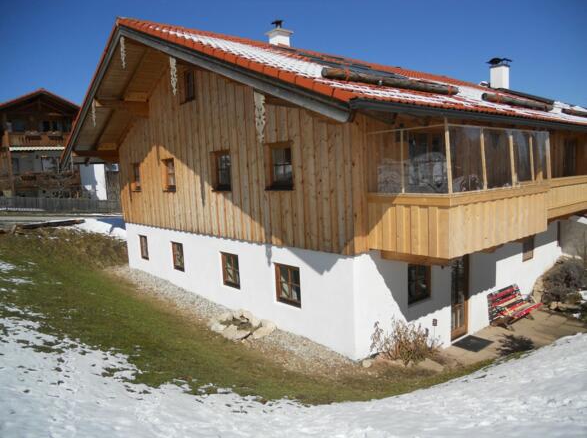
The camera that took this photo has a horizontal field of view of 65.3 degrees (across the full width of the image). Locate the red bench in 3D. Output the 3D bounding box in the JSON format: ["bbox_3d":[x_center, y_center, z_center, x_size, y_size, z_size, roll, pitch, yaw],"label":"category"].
[{"bbox_3d":[5.718,2.272,11.745,1.537,0.815,0.697,-7,7,-39],"label":"red bench"}]

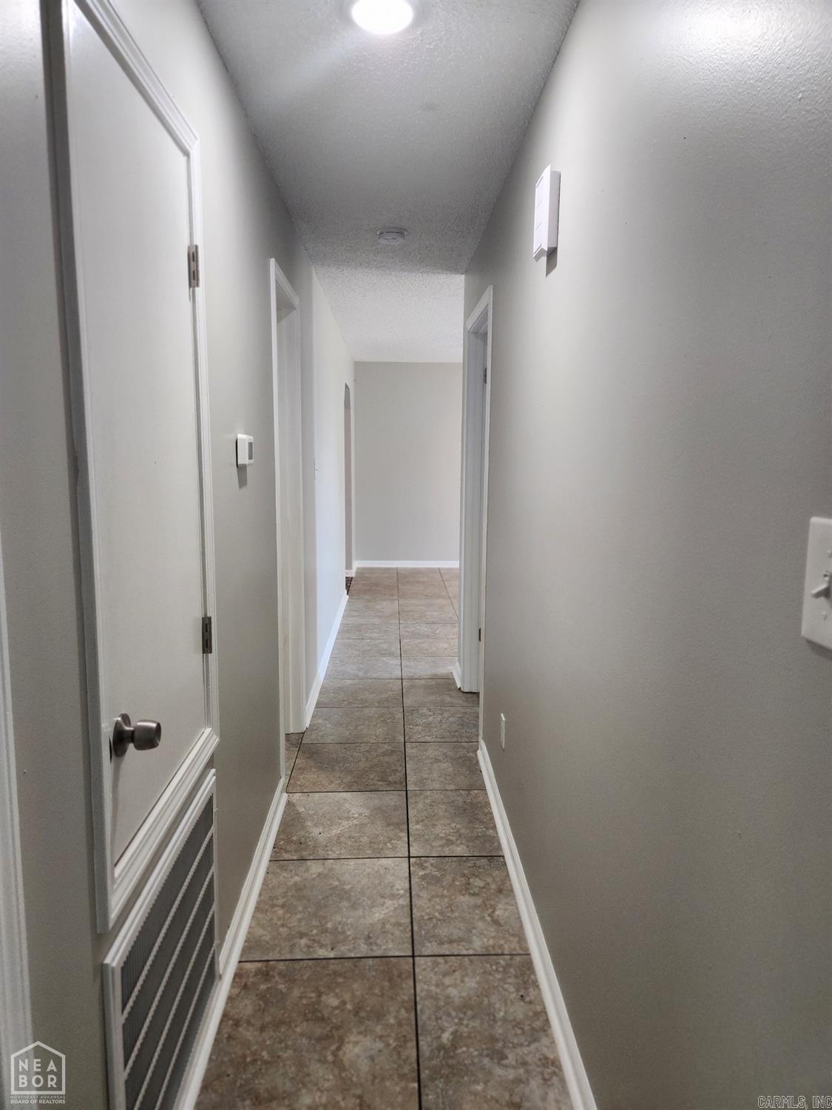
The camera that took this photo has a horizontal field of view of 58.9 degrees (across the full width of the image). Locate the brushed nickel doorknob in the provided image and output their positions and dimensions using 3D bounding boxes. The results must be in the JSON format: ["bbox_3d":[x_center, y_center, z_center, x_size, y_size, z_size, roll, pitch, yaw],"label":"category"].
[{"bbox_3d":[-0.452,0.296,1.208,0.062,0.065,0.065,0,8,-2],"label":"brushed nickel doorknob"}]

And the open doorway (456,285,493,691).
[{"bbox_3d":[0.354,-0.150,3.698,0.140,2.095,0.958,0,8,-2],"label":"open doorway"}]

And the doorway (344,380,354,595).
[{"bbox_3d":[-0.754,-0.682,7.526,0.130,2.040,0.938,0,8,-2],"label":"doorway"}]

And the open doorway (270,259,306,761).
[{"bbox_3d":[-0.602,-0.087,3.212,0.140,2.095,0.730,0,8,-2],"label":"open doorway"}]

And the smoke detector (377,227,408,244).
[{"bbox_3d":[-0.111,-1.482,3.433,0.138,0.040,0.138,0,8,-2],"label":"smoke detector"}]

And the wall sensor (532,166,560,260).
[{"bbox_3d":[0.335,-0.863,1.890,0.042,0.190,0.152,0,8,-2],"label":"wall sensor"}]

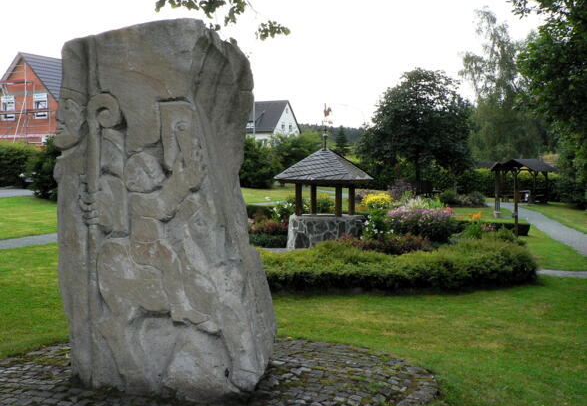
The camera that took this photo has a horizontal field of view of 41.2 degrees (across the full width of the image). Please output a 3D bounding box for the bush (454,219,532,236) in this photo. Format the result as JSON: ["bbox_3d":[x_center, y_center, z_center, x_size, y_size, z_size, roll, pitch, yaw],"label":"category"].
[{"bbox_3d":[6.129,0.751,23.900,2.300,0.450,0.950,0,2,0],"label":"bush"}]

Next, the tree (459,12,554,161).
[{"bbox_3d":[19.118,-9.020,70.000,8.200,16.500,8.000,0,2,0],"label":"tree"}]

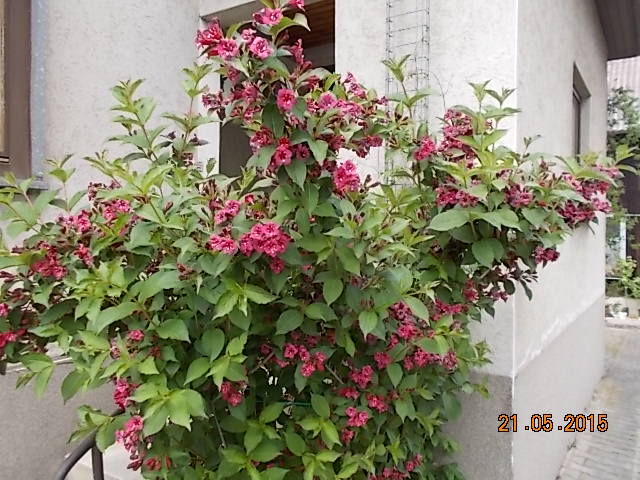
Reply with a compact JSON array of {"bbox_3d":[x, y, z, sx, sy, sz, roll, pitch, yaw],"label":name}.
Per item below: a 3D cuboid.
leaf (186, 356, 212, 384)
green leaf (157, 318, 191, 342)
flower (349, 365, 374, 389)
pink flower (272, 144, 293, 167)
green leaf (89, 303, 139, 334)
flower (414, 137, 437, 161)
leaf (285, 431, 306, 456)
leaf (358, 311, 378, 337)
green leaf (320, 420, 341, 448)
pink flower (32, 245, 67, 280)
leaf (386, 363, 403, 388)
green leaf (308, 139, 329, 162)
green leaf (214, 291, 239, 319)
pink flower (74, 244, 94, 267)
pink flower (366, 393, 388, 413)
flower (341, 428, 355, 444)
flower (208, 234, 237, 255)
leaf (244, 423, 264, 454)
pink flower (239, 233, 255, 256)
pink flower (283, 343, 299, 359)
[{"bbox_3d":[-0.300,0.322,1.360,0.043,0.087,0.016,38,-27,15],"label":"leaf"},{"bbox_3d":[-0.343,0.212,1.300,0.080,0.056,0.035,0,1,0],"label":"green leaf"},{"bbox_3d":[0.114,0.374,1.520,0.068,0.062,0.050,0,0,2],"label":"flower"},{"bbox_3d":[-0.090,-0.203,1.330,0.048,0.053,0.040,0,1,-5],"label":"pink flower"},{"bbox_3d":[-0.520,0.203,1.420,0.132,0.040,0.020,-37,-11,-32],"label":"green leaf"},{"bbox_3d":[0.295,-0.256,1.550,0.061,0.067,0.050,0,-4,16],"label":"flower"},{"bbox_3d":[-0.064,0.533,1.450,0.043,0.085,0.016,-39,-21,-22],"label":"leaf"},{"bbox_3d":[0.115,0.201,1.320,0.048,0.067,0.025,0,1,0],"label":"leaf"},{"bbox_3d":[0.026,0.473,1.350,0.046,0.065,0.038,0,0,-14],"label":"green leaf"},{"bbox_3d":[-0.839,0.070,1.720,0.101,0.108,0.075,0,0,-26],"label":"pink flower"},{"bbox_3d":[0.195,0.354,1.450,0.040,0.065,0.025,0,0,-1],"label":"leaf"},{"bbox_3d":[-0.004,-0.218,1.350,0.046,0.056,0.030,0,0,0],"label":"green leaf"},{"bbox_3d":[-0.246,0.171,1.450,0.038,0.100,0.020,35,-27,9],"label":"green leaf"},{"bbox_3d":[-0.730,0.048,1.720,0.059,0.066,0.045,0,0,-23],"label":"pink flower"},{"bbox_3d":[0.150,0.425,1.450,0.055,0.050,0.044,0,0,3],"label":"pink flower"},{"bbox_3d":[0.074,0.531,1.500,0.038,0.043,0.036,0,-4,3],"label":"flower"},{"bbox_3d":[-0.269,0.013,1.540,0.077,0.054,0.050,0,0,-10],"label":"flower"},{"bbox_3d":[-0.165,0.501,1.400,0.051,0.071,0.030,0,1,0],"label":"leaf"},{"bbox_3d":[-0.176,0.011,1.330,0.036,0.055,0.040,0,0,6],"label":"pink flower"},{"bbox_3d":[-0.086,0.323,1.620,0.045,0.045,0.040,0,1,-3],"label":"pink flower"}]

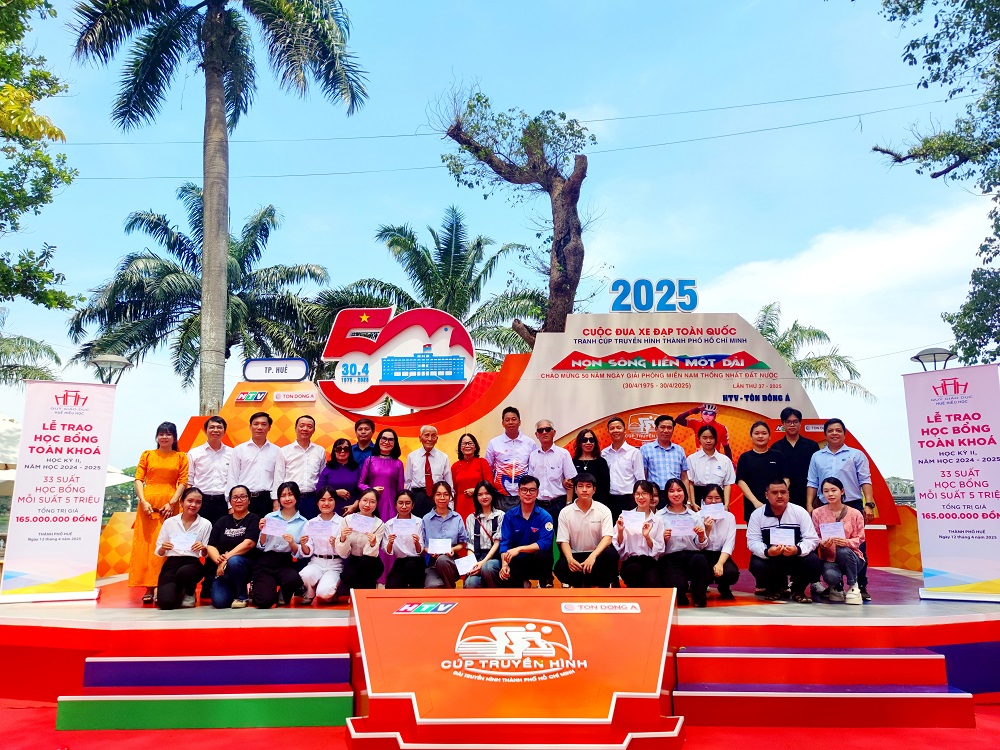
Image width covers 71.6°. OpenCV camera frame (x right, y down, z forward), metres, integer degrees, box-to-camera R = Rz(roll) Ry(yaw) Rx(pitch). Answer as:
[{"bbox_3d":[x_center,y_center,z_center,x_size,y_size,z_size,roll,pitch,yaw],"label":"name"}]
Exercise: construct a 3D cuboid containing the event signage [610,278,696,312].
[{"bbox_3d":[2.362,-1.203,10.680,1.355,0.550,0.130,0,-11,0],"label":"event signage"}]

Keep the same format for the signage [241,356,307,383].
[{"bbox_3d":[-3.327,-0.062,10.365,0.980,0.378,0.140,0,-11,0],"label":"signage"}]

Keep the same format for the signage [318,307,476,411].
[{"bbox_3d":[-1.520,-0.239,10.368,2.342,1.577,0.180,0,-11,0],"label":"signage"}]

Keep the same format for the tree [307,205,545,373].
[{"bbox_3d":[-1.949,0.039,17.808,6.226,9.438,6.226,0,-11,0],"label":"tree"}]

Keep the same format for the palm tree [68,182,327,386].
[{"bbox_3d":[-7.462,-0.219,16.839,6.364,9.581,6.364,0,-11,0],"label":"palm tree"}]

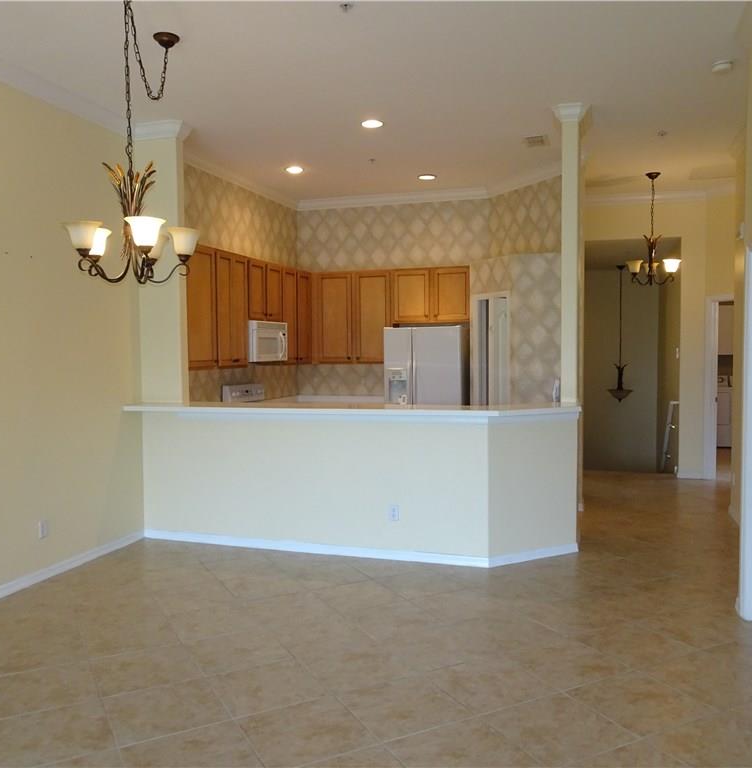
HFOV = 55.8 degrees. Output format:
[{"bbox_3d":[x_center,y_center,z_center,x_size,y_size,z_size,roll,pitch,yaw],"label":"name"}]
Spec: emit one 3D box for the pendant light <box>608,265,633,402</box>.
[{"bbox_3d":[3.849,-0.781,11.150,0.400,2.149,0.400,0,3,18],"label":"pendant light"}]

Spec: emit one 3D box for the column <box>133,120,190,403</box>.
[{"bbox_3d":[-1.703,-0.942,5.747,0.505,2.221,0.202,0,3,18],"label":"column"}]

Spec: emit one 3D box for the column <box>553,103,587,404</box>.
[{"bbox_3d":[1.477,-0.963,5.419,0.260,2.221,0.260,0,3,18],"label":"column"}]

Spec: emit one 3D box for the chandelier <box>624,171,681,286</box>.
[{"bbox_3d":[2.887,-1.611,7.415,0.580,1.158,0.560,0,3,18],"label":"chandelier"}]

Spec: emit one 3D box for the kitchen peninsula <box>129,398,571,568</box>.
[{"bbox_3d":[-0.194,0.719,5.609,3.475,1.120,0.980,0,3,18],"label":"kitchen peninsula"}]

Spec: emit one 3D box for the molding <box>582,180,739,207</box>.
[{"bbox_3d":[3.230,-2.177,8.218,1.547,0.115,0.120,0,3,18],"label":"molding"}]

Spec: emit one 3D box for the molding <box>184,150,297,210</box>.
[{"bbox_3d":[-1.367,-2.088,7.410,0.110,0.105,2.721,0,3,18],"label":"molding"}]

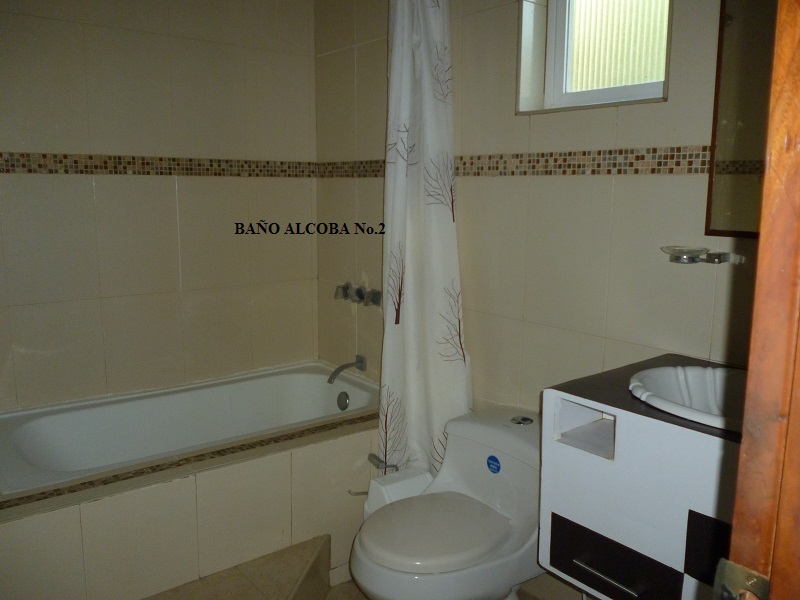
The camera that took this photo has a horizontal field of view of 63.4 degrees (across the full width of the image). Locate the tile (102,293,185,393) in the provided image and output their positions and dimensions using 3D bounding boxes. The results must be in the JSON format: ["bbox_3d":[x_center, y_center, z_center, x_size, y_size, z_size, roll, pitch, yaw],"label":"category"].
[{"bbox_3d":[-1.001,0.169,2.547,0.300,0.390,0.010,-7,12,-38],"label":"tile"}]

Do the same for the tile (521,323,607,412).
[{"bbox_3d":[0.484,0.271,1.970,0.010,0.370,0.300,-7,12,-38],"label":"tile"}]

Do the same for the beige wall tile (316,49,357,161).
[{"bbox_3d":[-0.271,-0.821,2.766,0.012,0.455,0.303,-8,13,-39],"label":"beige wall tile"}]

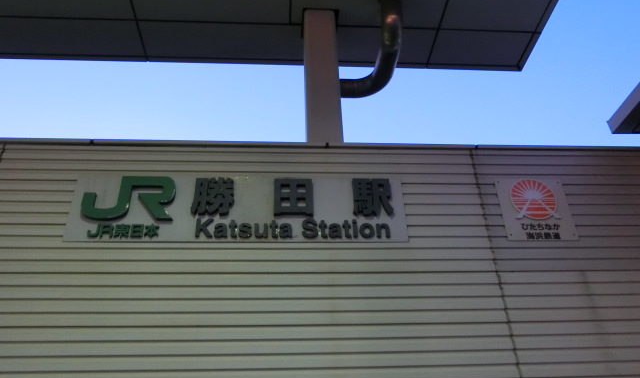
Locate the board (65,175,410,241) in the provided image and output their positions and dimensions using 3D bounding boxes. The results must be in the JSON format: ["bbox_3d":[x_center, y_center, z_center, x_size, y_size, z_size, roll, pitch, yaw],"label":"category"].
[{"bbox_3d":[-0.633,0.135,4.336,2.703,0.614,0.080,0,-32,-4],"label":"board"}]

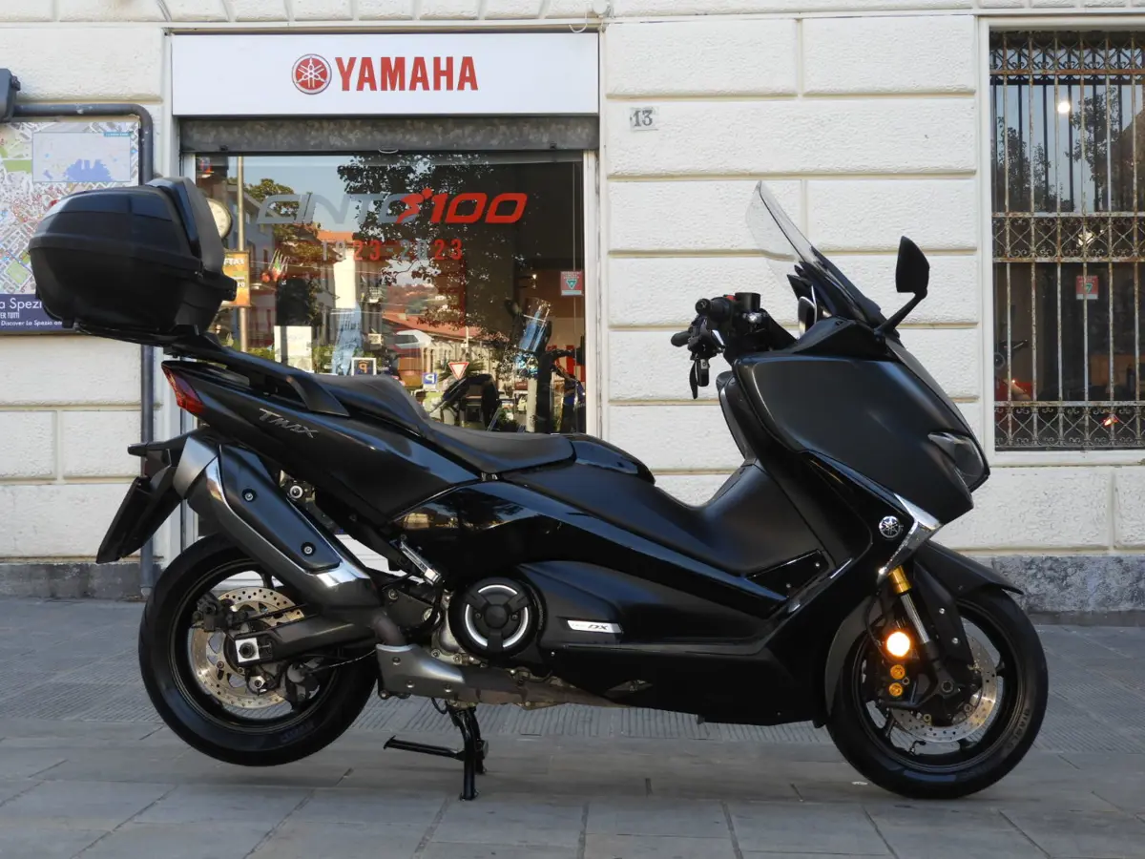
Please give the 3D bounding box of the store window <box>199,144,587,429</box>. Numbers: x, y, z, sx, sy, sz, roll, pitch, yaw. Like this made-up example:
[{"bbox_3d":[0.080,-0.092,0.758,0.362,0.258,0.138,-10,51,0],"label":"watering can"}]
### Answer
[{"bbox_3d":[-1.012,-0.476,10.150,2.180,2.120,0.100,0,-1,0],"label":"store window"}]

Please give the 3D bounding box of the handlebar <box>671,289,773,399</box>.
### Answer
[{"bbox_3d":[0.345,-0.190,4.290,0.210,0.230,0.700,2,-1,0],"label":"handlebar"}]

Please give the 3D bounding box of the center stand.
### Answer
[{"bbox_3d":[-0.335,0.735,4.290,0.250,0.225,0.370,2,-1,1],"label":"center stand"}]

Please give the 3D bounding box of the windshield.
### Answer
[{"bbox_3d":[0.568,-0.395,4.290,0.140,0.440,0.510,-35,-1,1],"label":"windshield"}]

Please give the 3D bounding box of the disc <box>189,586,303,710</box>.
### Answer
[{"bbox_3d":[-0.740,0.507,4.220,0.282,0.282,0.020,2,-1,1],"label":"disc"}]

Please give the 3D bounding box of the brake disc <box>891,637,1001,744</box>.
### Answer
[{"bbox_3d":[0.847,0.588,4.190,0.270,0.270,0.020,2,-1,-2],"label":"brake disc"}]

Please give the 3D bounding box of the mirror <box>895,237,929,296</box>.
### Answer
[{"bbox_3d":[0.744,-0.356,3.980,0.075,0.130,0.165,2,-2,15],"label":"mirror"}]

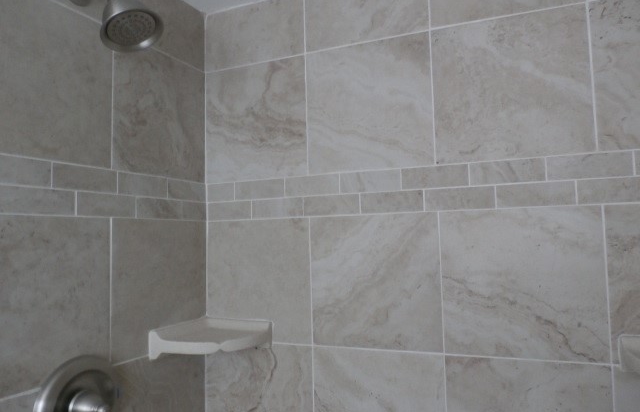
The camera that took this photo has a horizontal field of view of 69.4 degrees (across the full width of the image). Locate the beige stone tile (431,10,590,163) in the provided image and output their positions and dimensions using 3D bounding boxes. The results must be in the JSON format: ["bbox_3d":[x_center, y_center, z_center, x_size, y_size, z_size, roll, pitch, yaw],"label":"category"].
[{"bbox_3d":[0.411,-0.258,1.009,0.317,0.315,0.011,-3,-4,23],"label":"beige stone tile"}]

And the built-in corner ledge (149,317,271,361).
[{"bbox_3d":[-0.271,0.330,1.179,0.298,0.066,0.218,0,-4,-22],"label":"built-in corner ledge"}]

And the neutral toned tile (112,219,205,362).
[{"bbox_3d":[-0.385,0.194,1.140,0.011,0.315,0.328,-3,-4,23],"label":"neutral toned tile"}]

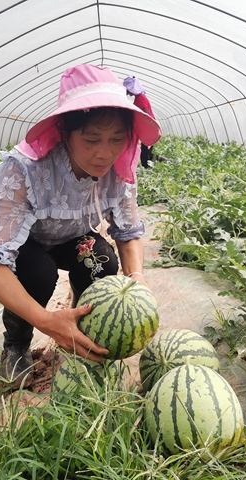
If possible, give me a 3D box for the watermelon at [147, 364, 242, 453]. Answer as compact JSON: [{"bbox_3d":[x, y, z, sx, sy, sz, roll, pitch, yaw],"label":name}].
[{"bbox_3d":[0.176,0.441,1.202,0.245,0.235,0.245,-4,13,0],"label":"watermelon"}]

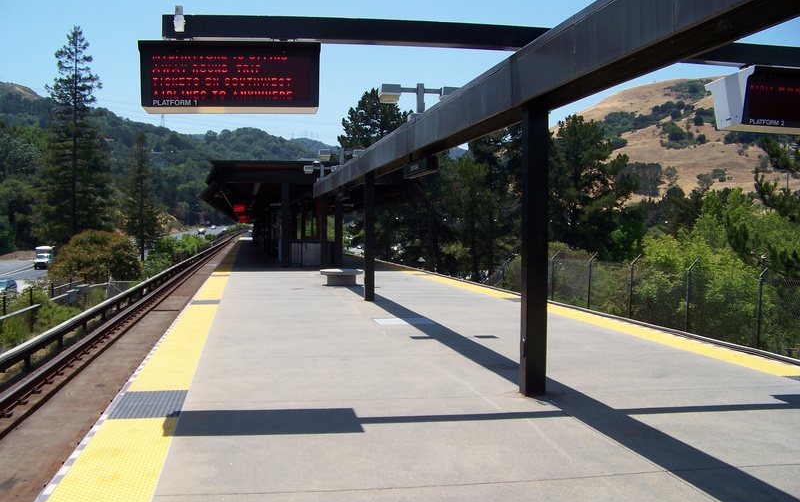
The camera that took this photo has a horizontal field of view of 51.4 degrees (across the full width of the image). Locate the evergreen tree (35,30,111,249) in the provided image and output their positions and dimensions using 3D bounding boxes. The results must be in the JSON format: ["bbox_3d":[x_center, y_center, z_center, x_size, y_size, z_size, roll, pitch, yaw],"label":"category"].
[{"bbox_3d":[-28.244,-8.608,72.267,6.700,21.646,6.700,0,1,-11],"label":"evergreen tree"}]

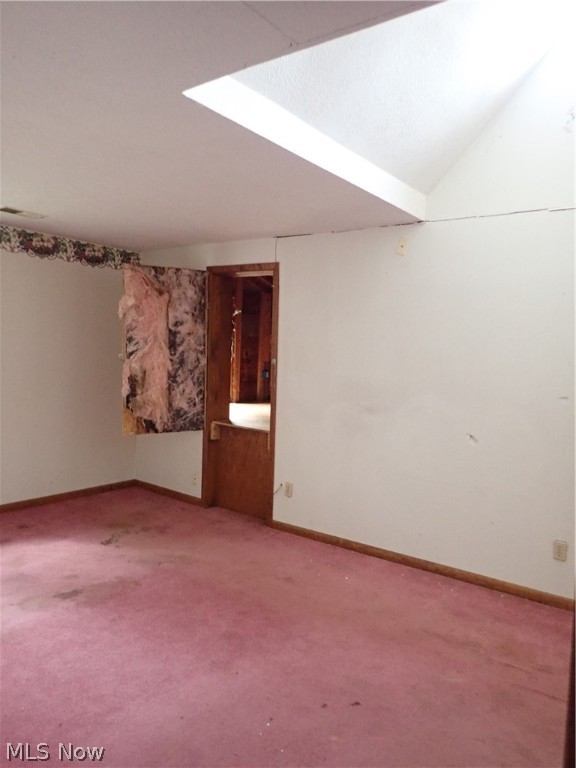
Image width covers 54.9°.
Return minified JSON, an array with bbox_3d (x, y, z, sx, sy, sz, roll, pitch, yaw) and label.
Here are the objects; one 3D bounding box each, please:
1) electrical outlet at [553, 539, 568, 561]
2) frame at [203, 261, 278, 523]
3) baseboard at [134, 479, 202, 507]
[{"bbox_3d":[1.603,0.990,3.273,0.071,0.112,0.010,5,5,36],"label":"electrical outlet"},{"bbox_3d":[-0.406,0.071,4.779,0.806,2.151,0.100,5,5,36],"label":"frame"},{"bbox_3d":[-1.168,1.045,5.334,0.934,0.078,0.016,5,5,36],"label":"baseboard"}]

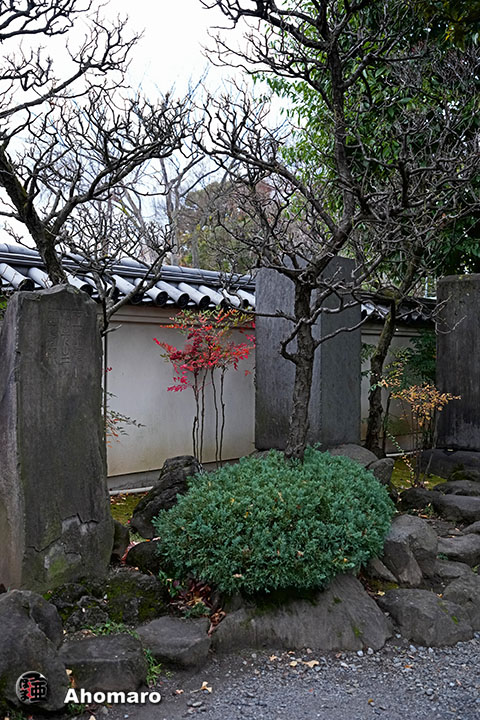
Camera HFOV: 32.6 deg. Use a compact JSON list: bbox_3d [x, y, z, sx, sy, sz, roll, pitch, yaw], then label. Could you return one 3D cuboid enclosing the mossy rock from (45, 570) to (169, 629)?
[{"bbox_3d":[-0.690,1.215,4.220,0.650,0.250,0.420,0,0,-20],"label":"mossy rock"}]

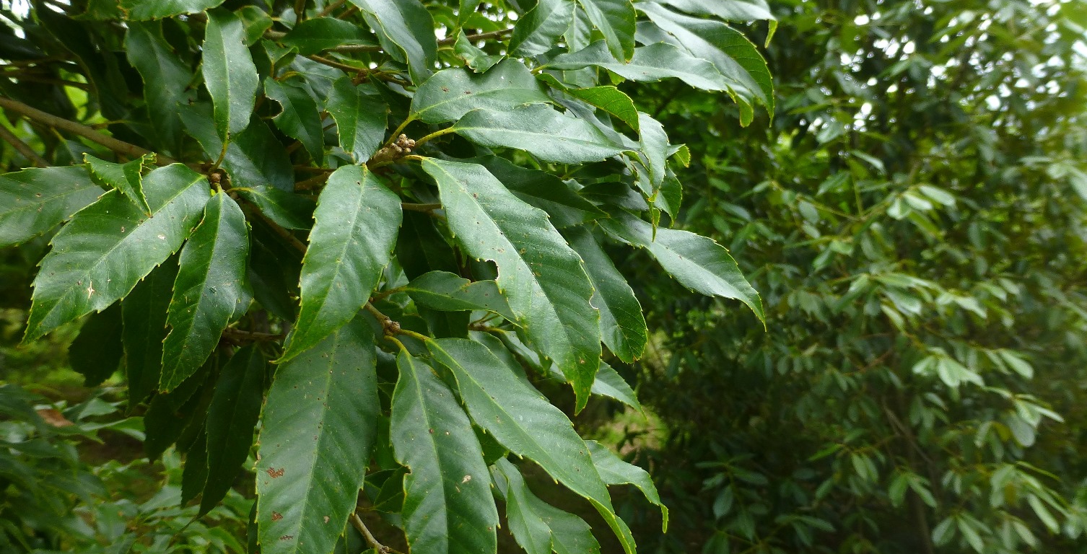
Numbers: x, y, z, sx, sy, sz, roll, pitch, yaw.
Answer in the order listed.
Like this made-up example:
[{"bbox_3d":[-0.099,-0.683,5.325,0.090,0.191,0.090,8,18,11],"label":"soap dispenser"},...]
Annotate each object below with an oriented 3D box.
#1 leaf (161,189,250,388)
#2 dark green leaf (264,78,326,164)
[{"bbox_3d":[-0.188,0.007,0.422,0.040,0.111,0.018,8,-13,-4],"label":"leaf"},{"bbox_3d":[-0.155,-0.098,0.470,0.028,0.075,0.012,-25,-23,-25],"label":"dark green leaf"}]

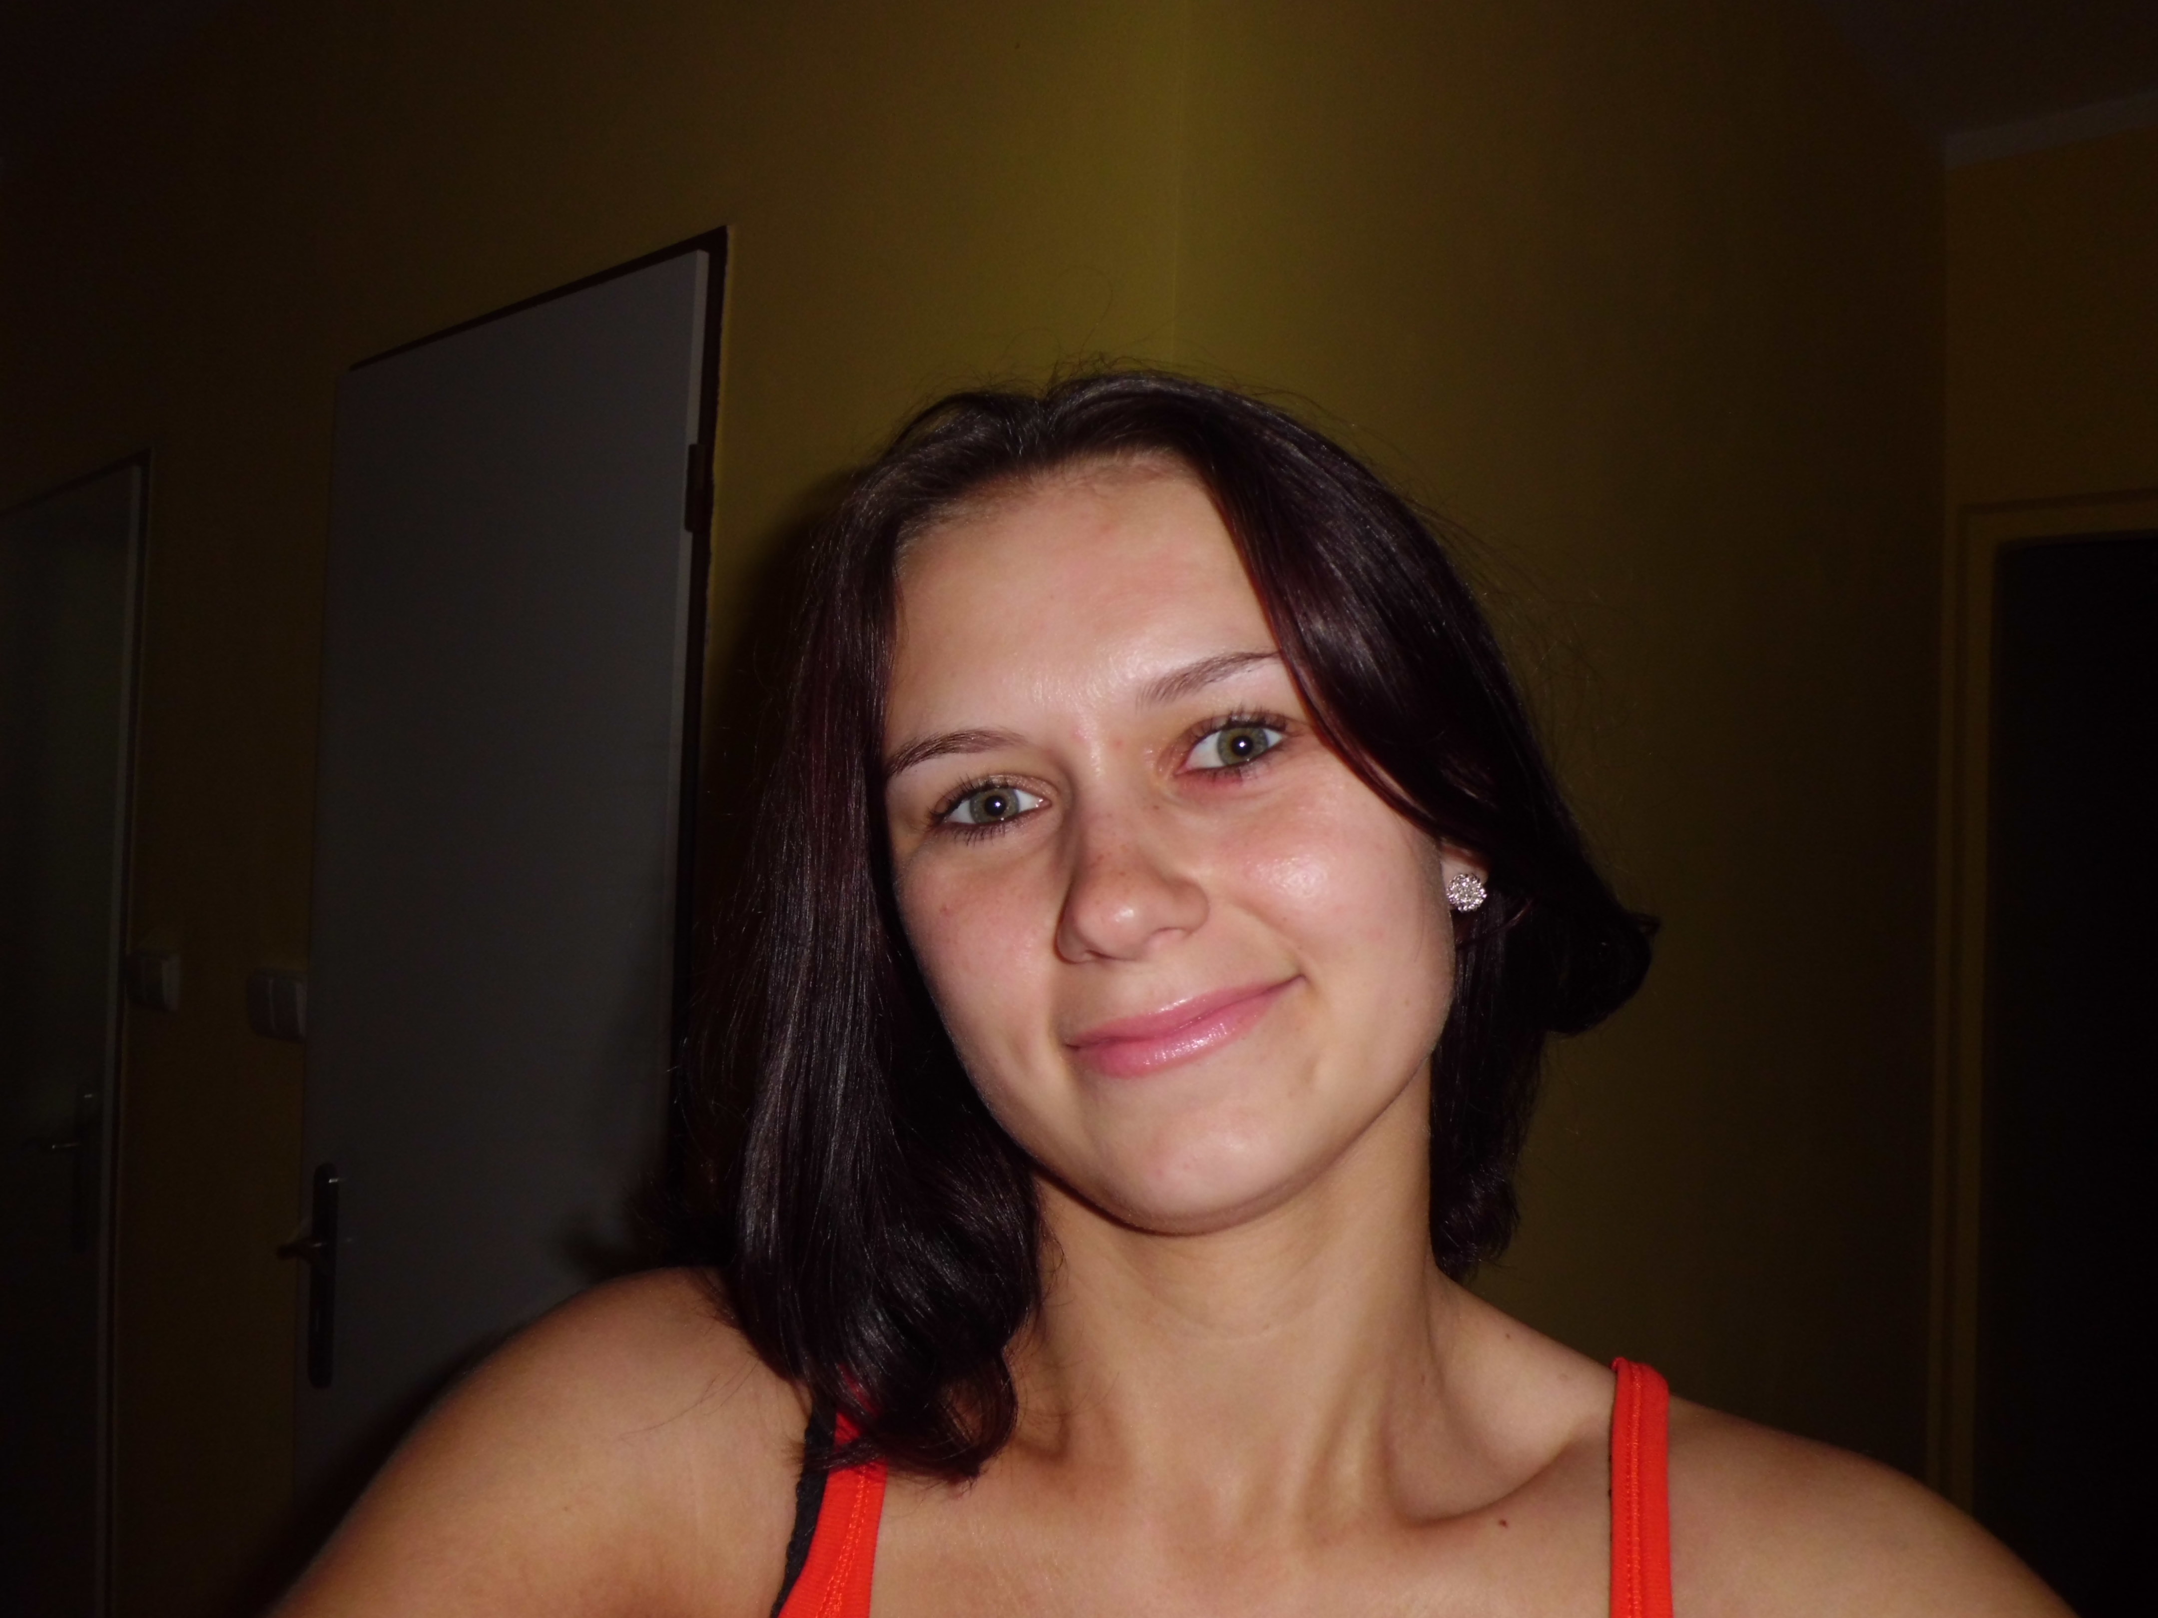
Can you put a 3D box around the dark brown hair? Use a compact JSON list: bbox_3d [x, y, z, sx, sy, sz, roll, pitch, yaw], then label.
[{"bbox_3d":[0.018,0.024,0.487,0.270,0.295,0.220,-14,-6,9],"label":"dark brown hair"}]

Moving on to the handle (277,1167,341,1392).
[{"bbox_3d":[-0.800,0.506,1.710,0.130,0.245,0.053,1,-2,41],"label":"handle"}]

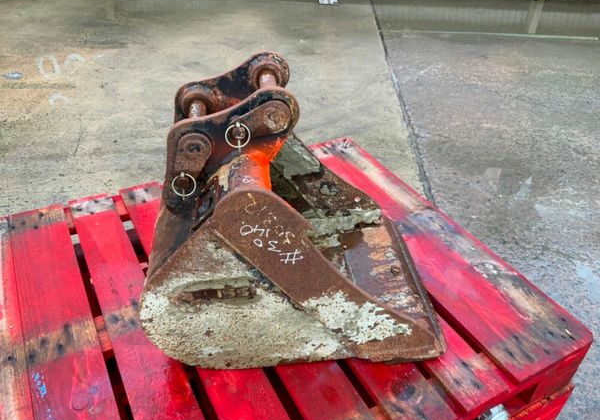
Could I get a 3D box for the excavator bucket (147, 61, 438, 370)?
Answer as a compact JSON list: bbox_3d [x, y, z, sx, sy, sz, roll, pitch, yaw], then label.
[{"bbox_3d":[-0.002,-0.030,1.009,0.588,0.535,0.430,-1,36,-5],"label":"excavator bucket"}]

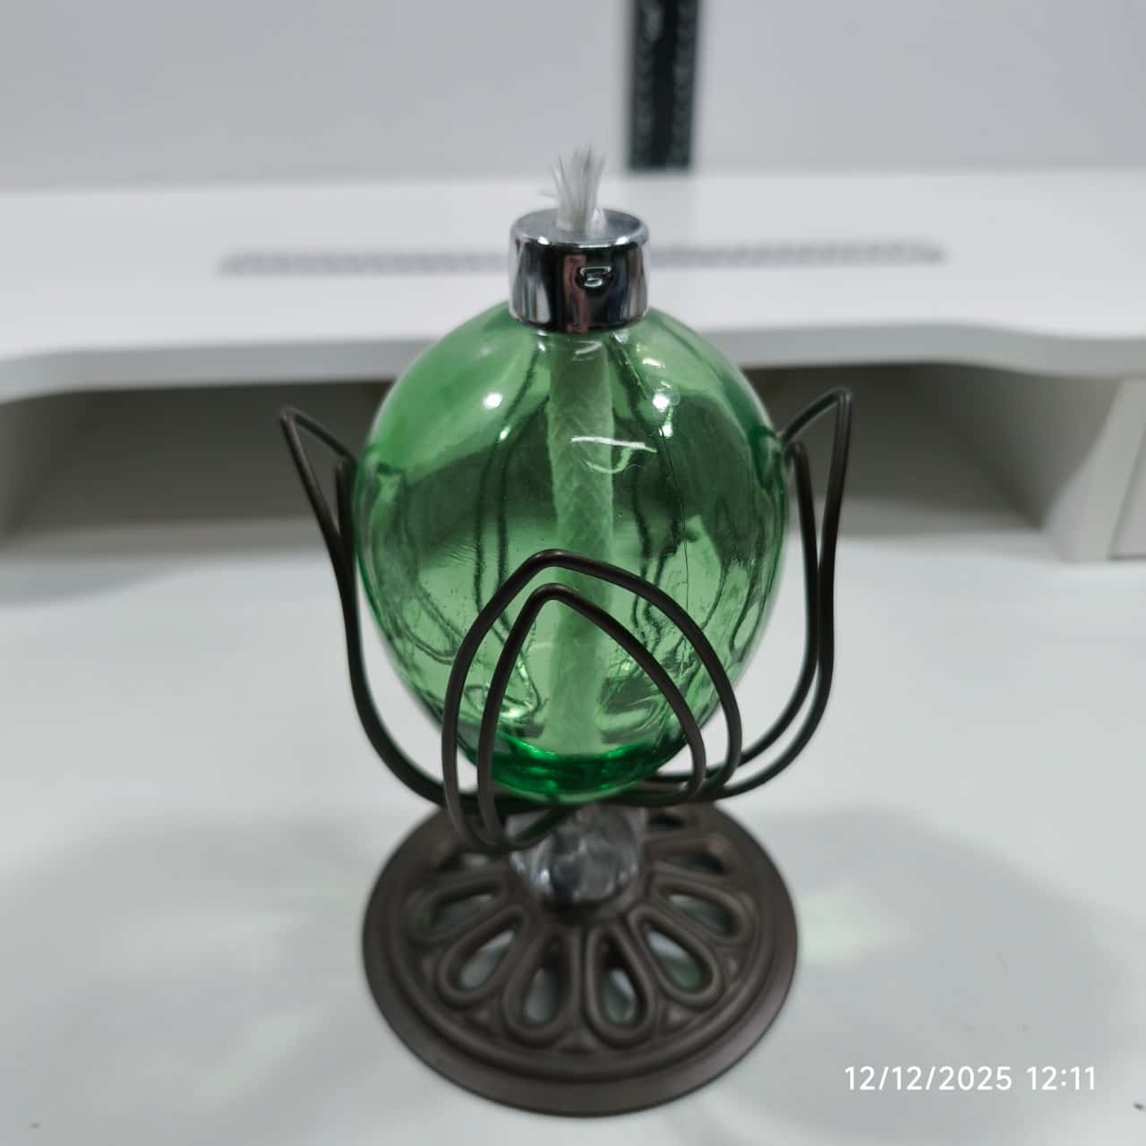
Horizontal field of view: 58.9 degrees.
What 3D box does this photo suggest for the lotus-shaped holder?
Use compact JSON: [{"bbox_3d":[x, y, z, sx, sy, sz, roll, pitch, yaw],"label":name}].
[{"bbox_3d":[0.002,0.027,0.226,0.112,0.143,0.112,0,33,0],"label":"lotus-shaped holder"}]

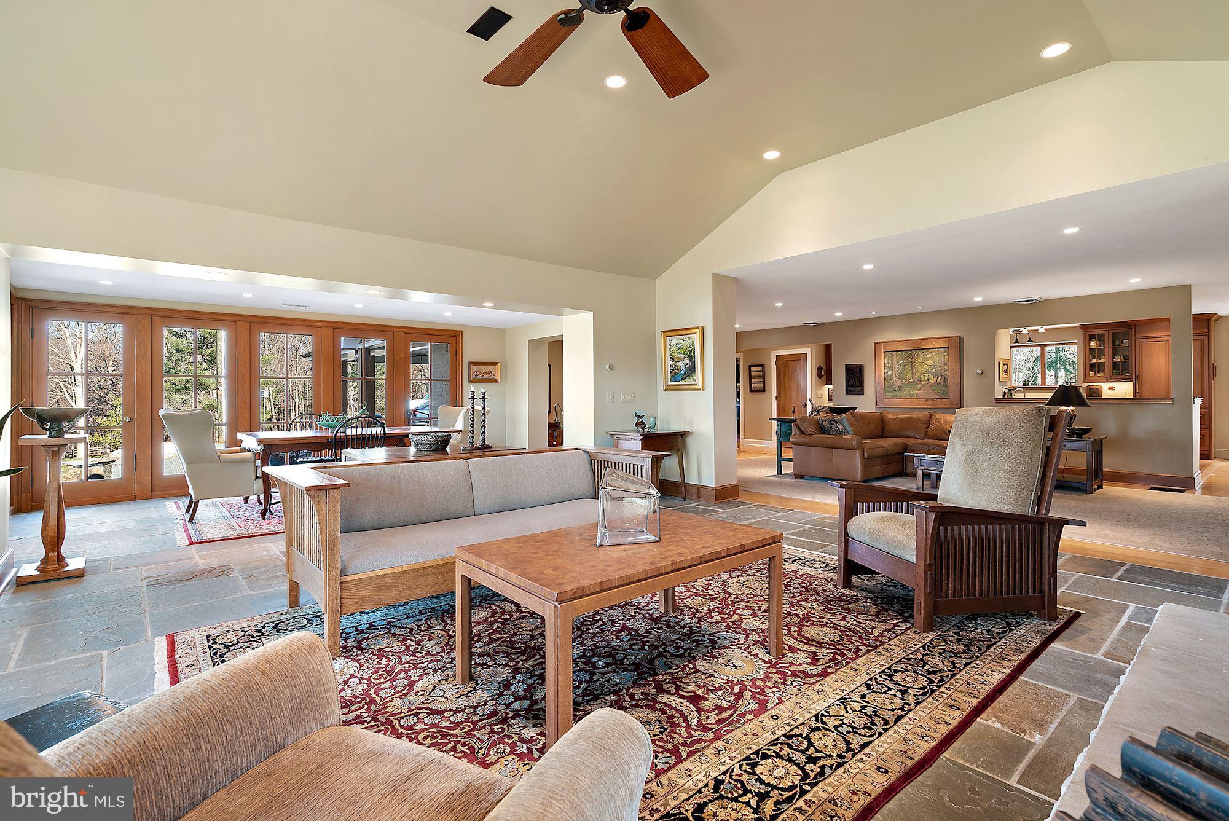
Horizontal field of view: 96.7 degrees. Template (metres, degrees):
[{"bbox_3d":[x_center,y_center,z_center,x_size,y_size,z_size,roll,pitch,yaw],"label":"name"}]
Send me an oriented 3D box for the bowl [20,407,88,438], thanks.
[{"bbox_3d":[-3.519,0.074,3.445,0.310,0.175,0.310,-1,1,-39],"label":"bowl"}]

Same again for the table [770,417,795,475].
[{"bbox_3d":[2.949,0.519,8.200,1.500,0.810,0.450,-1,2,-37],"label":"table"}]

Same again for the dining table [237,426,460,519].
[{"bbox_3d":[-2.878,0.619,6.087,2.060,0.760,1.070,-1,2,-37],"label":"dining table"}]

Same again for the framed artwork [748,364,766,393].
[{"bbox_3d":[3.050,-0.688,11.700,0.040,0.600,0.400,-1,1,-39],"label":"framed artwork"}]

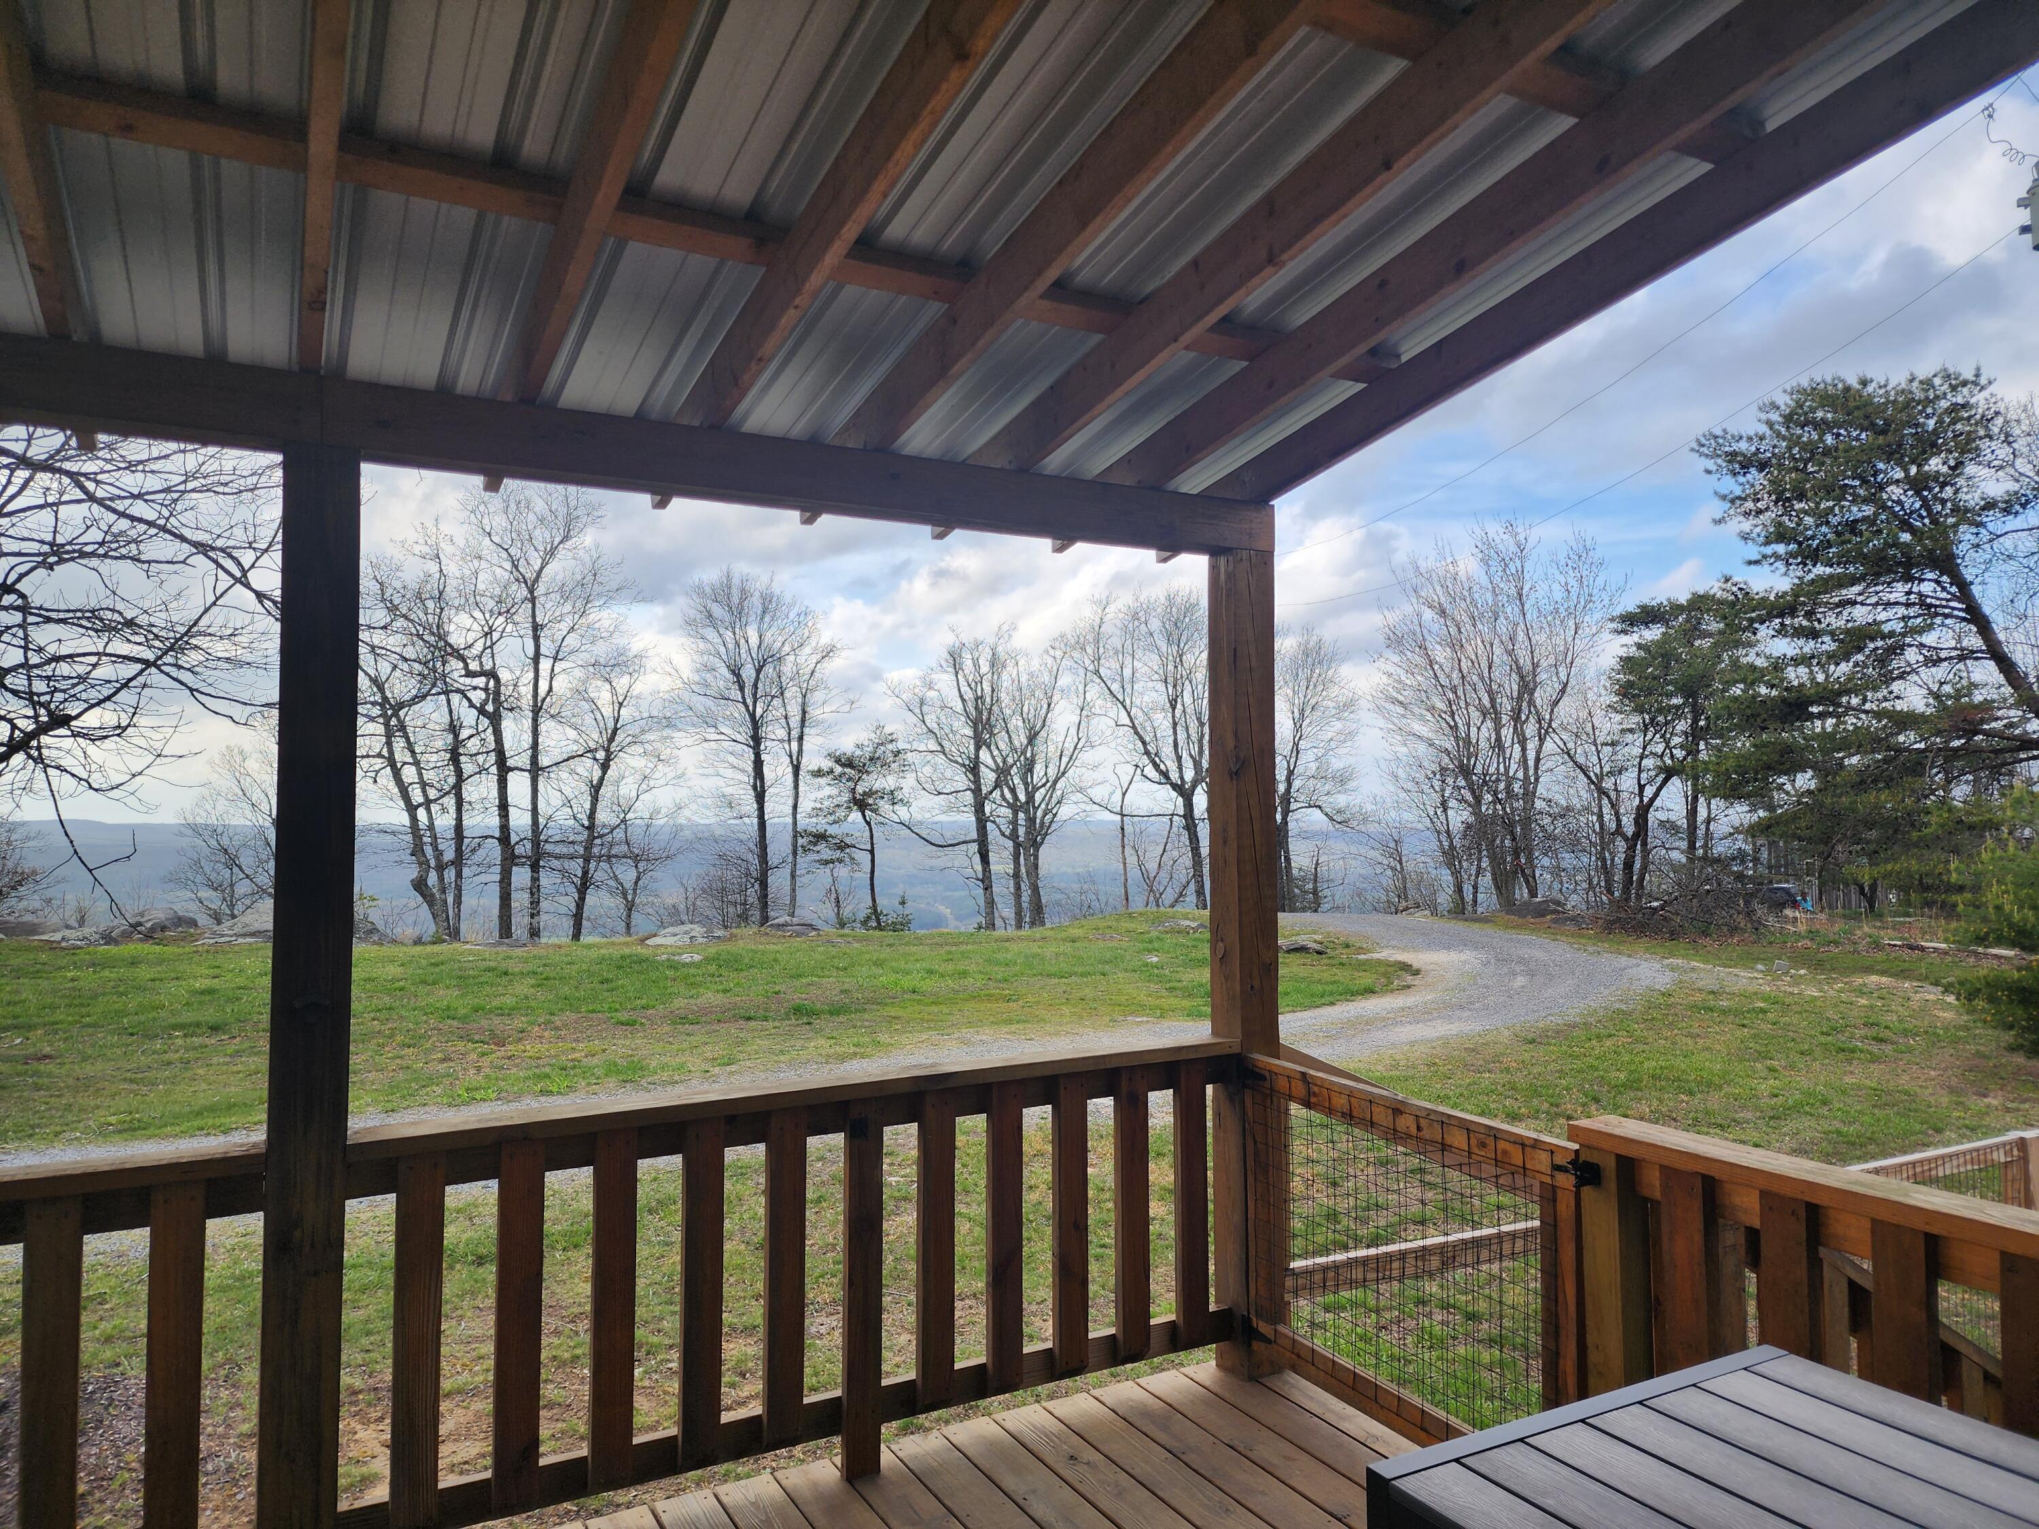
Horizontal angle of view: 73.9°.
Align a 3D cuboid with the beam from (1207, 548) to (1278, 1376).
[{"bbox_3d":[0.622,0.535,3.760,0.140,2.240,0.140,1,-3,-30],"label":"beam"}]

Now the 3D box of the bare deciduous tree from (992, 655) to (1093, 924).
[{"bbox_3d":[0.556,0.597,35.000,2.551,7.243,2.700,0,-3,1],"label":"bare deciduous tree"}]

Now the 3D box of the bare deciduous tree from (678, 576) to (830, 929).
[{"bbox_3d":[-6.831,-0.453,35.000,4.074,9.259,3.900,0,-3,-11],"label":"bare deciduous tree"}]

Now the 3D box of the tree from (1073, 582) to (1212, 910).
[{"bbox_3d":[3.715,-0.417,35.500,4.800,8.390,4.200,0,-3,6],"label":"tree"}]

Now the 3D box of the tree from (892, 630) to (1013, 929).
[{"bbox_3d":[-1.708,0.391,35.000,3.128,7.737,3.200,0,-3,-3],"label":"tree"}]

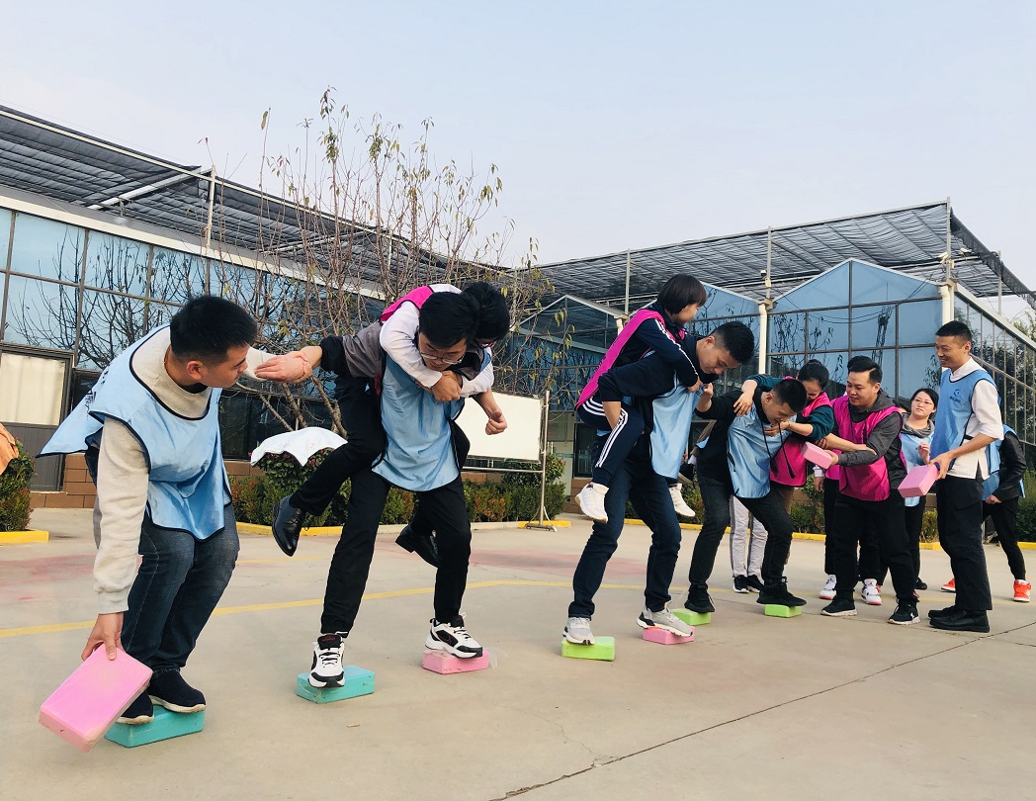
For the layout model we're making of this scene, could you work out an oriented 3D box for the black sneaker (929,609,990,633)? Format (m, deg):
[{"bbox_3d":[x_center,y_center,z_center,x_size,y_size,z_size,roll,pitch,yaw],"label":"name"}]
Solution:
[{"bbox_3d":[2.507,1.239,4.897,0.300,0.120,0.108,0,-6,26],"label":"black sneaker"}]

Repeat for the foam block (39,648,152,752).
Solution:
[{"bbox_3d":[-1.085,0.762,2.229,0.150,0.072,0.230,30,38,4],"label":"foam block"}]

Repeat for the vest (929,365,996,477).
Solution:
[{"bbox_3d":[2.627,0.119,5.094,0.260,0.630,0.410,3,-5,-7],"label":"vest"}]

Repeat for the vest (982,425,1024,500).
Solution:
[{"bbox_3d":[3.520,0.465,6.400,0.280,0.560,0.400,5,-5,-30],"label":"vest"}]

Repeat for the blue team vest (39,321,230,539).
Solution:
[{"bbox_3d":[-0.990,0.084,2.250,0.360,0.530,0.430,26,10,36],"label":"blue team vest"}]

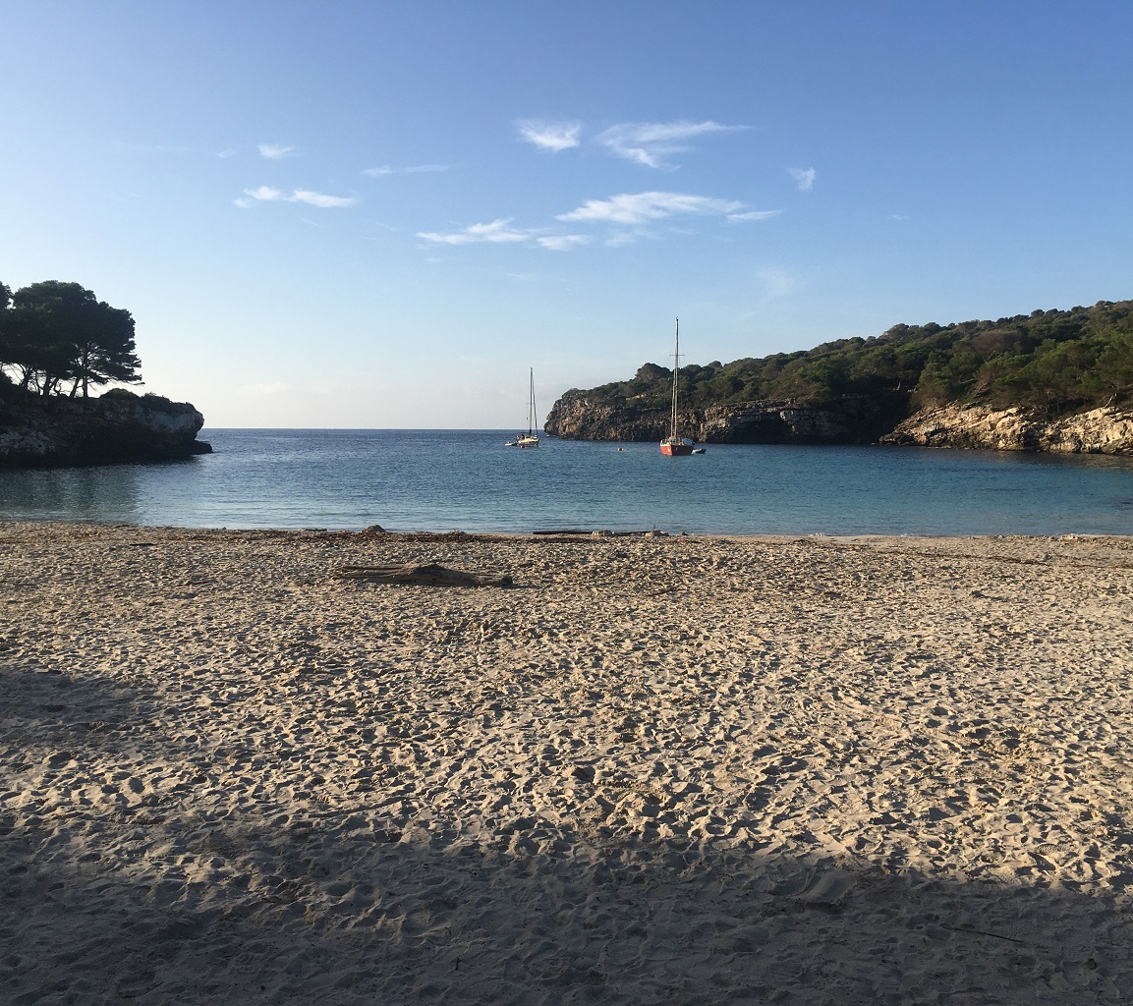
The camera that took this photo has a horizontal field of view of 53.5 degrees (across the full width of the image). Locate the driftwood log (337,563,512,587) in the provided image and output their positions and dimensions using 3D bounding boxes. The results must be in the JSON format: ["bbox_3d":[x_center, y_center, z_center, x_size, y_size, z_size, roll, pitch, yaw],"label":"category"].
[{"bbox_3d":[-1.770,0.890,13.900,2.150,0.270,0.500,1,4,17],"label":"driftwood log"}]

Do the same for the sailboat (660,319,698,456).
[{"bbox_3d":[12.200,-12.900,124.000,3.600,14.900,11.000,1,4,10],"label":"sailboat"}]

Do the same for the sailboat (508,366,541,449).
[{"bbox_3d":[-5.500,-14.400,169.000,3.000,12.000,9.300,-1,4,-14],"label":"sailboat"}]

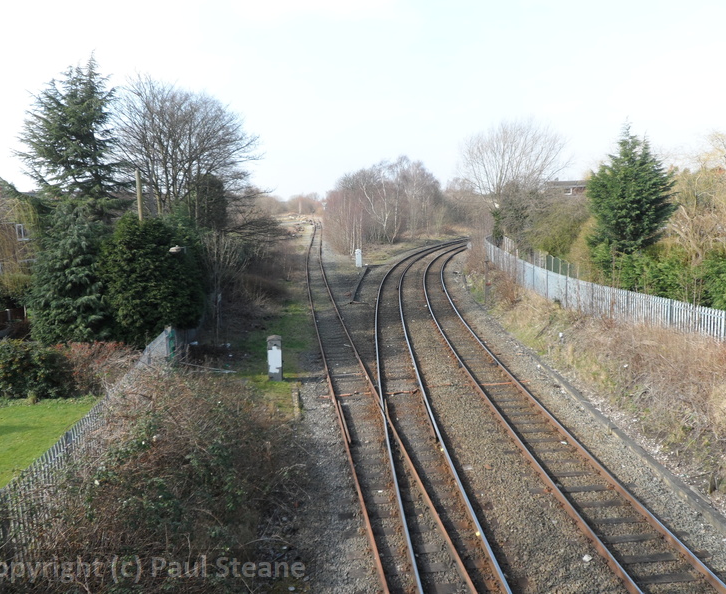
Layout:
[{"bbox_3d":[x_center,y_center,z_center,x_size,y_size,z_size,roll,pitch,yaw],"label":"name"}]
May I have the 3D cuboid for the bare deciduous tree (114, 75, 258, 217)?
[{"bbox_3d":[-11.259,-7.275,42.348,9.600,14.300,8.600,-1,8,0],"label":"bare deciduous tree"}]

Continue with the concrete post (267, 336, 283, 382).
[{"bbox_3d":[-3.410,2.370,24.995,0.530,1.770,0.500,-1,8,0],"label":"concrete post"}]

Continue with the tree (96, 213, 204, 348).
[{"bbox_3d":[-9.261,-0.497,28.903,4.700,6.400,4.500,-1,8,0],"label":"tree"}]

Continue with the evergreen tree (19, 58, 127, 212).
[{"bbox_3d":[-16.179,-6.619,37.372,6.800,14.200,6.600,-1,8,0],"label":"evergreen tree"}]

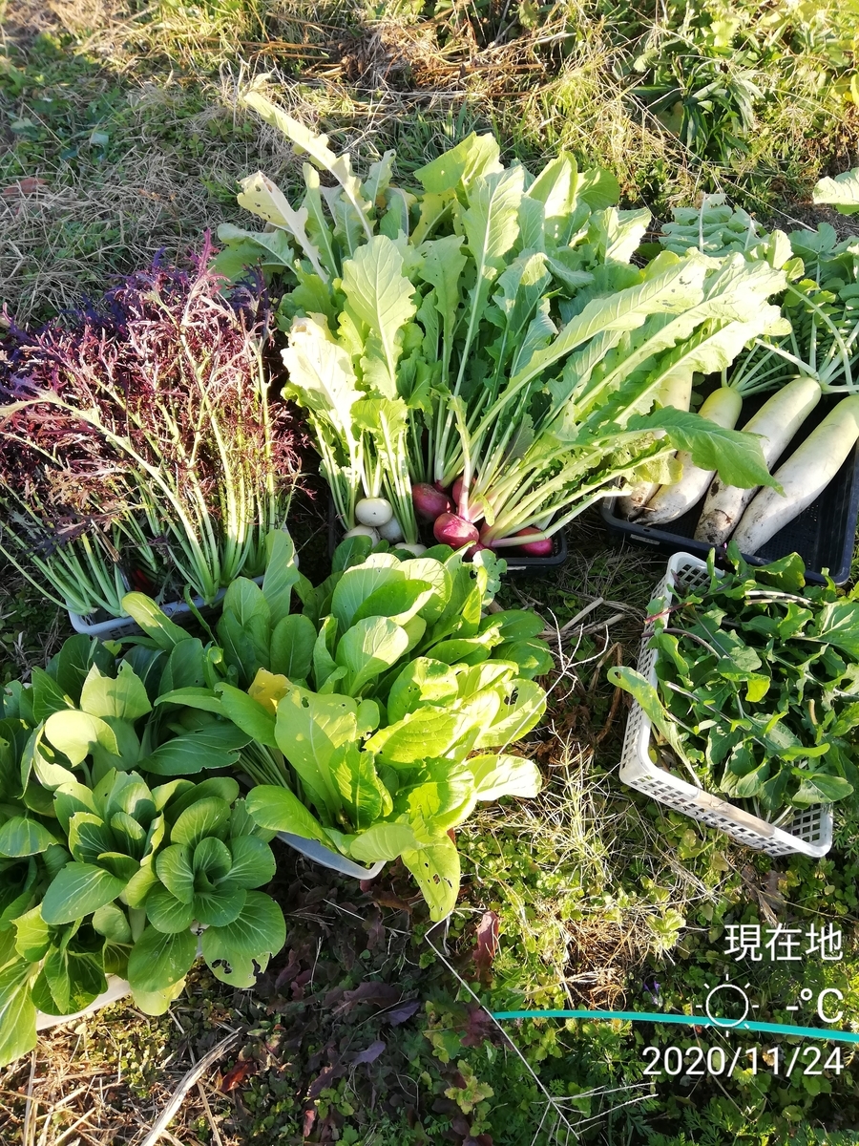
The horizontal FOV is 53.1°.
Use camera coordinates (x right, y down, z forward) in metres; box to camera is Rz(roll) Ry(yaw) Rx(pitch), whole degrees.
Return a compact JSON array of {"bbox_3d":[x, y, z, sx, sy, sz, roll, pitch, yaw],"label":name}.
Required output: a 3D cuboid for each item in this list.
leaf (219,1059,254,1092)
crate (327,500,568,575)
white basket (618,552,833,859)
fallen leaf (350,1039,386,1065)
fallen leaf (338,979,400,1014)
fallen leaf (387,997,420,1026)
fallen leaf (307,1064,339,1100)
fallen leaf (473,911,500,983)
[{"bbox_3d":[-0.186,0.487,0.835,0.038,0.014,0.017,-37,67,-21],"label":"leaf"},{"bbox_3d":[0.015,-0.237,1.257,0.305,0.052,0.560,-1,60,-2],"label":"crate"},{"bbox_3d":[0.355,0.141,0.996,0.232,0.052,0.325,26,52,-5],"label":"white basket"},{"bbox_3d":[-0.060,0.472,0.846,0.038,0.014,0.016,-23,63,-14],"label":"fallen leaf"},{"bbox_3d":[-0.061,0.430,0.871,0.067,0.014,0.024,-11,60,-7],"label":"fallen leaf"},{"bbox_3d":[-0.026,0.441,0.866,0.036,0.014,0.019,-16,61,-11],"label":"fallen leaf"},{"bbox_3d":[-0.103,0.493,0.833,0.016,0.014,0.036,39,66,19],"label":"fallen leaf"},{"bbox_3d":[0.061,0.389,0.898,0.024,0.014,0.070,6,60,2],"label":"fallen leaf"}]

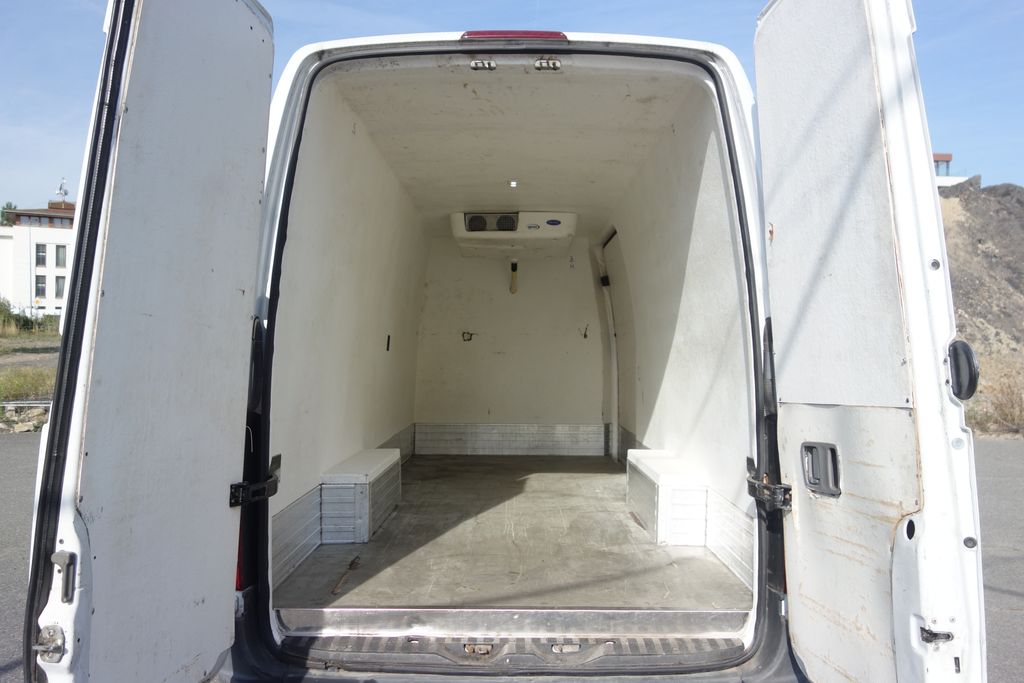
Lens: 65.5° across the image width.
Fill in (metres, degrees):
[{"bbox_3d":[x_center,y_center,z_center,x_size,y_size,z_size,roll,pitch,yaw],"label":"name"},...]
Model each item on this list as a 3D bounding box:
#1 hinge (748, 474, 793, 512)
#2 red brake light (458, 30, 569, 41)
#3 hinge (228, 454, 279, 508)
[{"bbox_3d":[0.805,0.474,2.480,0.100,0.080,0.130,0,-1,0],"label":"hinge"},{"bbox_3d":[0.007,-0.998,2.585,0.347,0.030,0.045,0,-1,0],"label":"red brake light"},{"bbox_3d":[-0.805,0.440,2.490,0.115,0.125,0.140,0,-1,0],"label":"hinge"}]

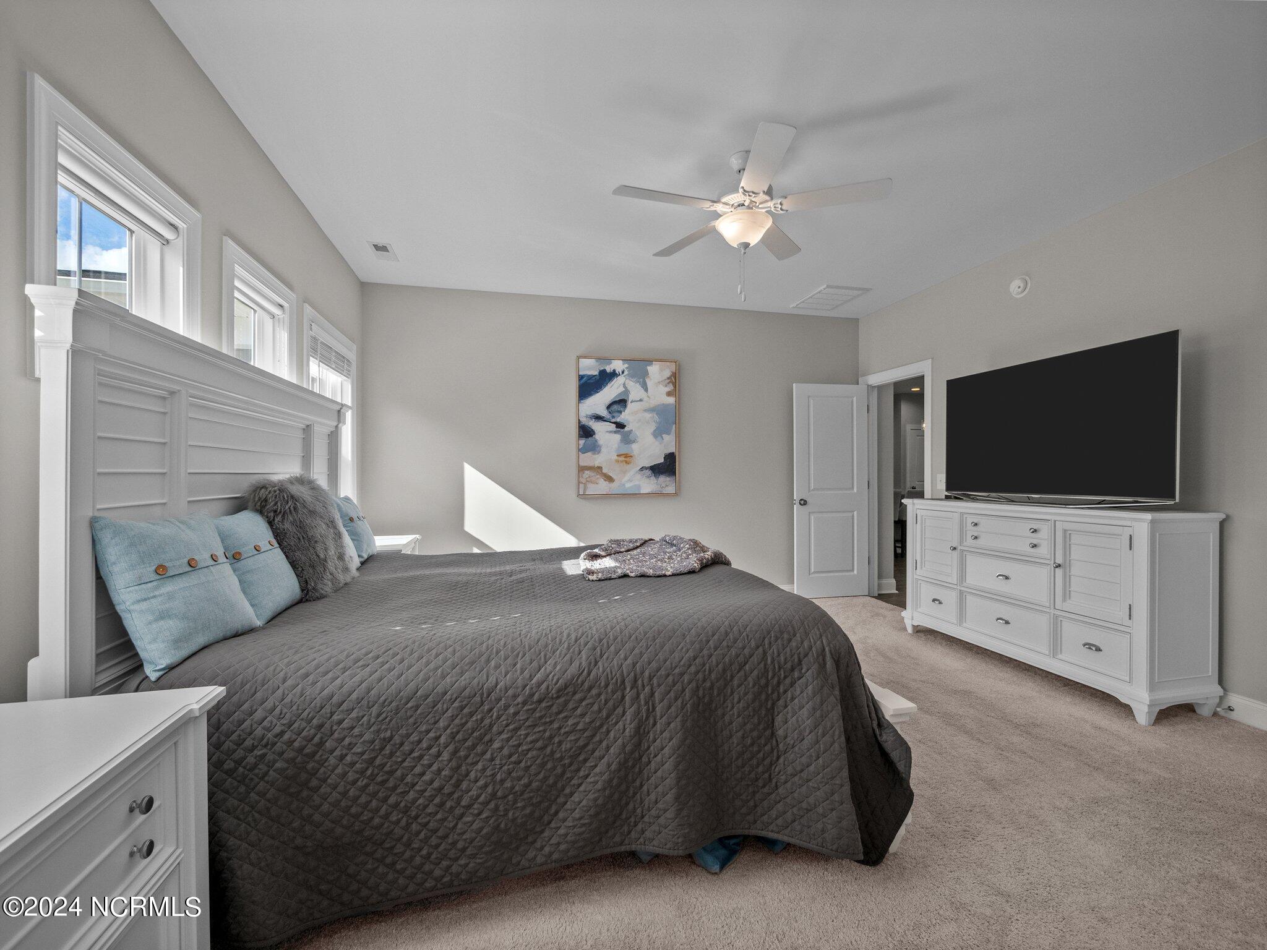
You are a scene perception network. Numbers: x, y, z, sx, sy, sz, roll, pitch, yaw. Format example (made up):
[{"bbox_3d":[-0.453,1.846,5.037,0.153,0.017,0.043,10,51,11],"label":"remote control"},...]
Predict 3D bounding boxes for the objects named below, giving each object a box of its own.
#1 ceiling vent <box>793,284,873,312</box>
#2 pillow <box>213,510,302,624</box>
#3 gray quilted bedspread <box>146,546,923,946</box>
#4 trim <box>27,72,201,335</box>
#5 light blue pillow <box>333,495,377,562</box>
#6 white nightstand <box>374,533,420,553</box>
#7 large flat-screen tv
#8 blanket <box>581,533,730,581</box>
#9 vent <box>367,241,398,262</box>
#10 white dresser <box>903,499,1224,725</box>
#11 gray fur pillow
[{"bbox_3d":[1.728,-1.547,4.536,0.420,0.025,0.590,0,0,-14],"label":"ceiling vent"},{"bbox_3d":[-1.326,0.310,1.789,0.150,0.390,0.440,-21,5,-13],"label":"pillow"},{"bbox_3d":[-0.460,0.799,2.445,2.200,0.660,2.170,0,0,-14],"label":"gray quilted bedspread"},{"bbox_3d":[-1.553,-0.615,1.610,0.060,0.745,0.735,0,0,-14],"label":"trim"},{"bbox_3d":[-1.612,0.315,2.954,0.150,0.390,0.440,-21,5,-13],"label":"light blue pillow"},{"bbox_3d":[-1.816,0.840,3.645,0.450,0.690,0.730,0,0,-14],"label":"white nightstand"},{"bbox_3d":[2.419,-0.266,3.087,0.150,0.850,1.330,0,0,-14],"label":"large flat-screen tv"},{"bbox_3d":[0.072,0.430,2.804,0.740,0.110,0.780,0,0,-14],"label":"blanket"},{"bbox_3d":[-1.744,-1.550,3.577,0.152,0.015,0.297,0,0,-14],"label":"vent"},{"bbox_3d":[2.469,0.688,3.196,0.490,0.995,1.545,0,0,-14],"label":"white dresser"},{"bbox_3d":[-1.357,0.246,2.157,0.200,0.500,0.530,-23,5,-13],"label":"gray fur pillow"}]

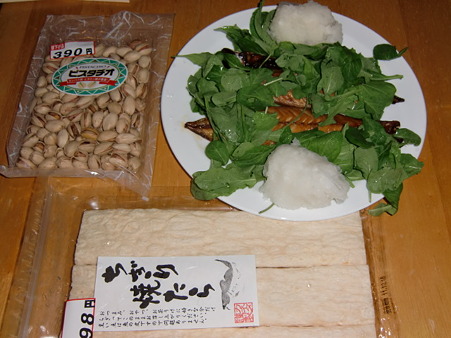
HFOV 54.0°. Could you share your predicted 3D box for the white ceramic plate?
[{"bbox_3d":[0.066,-0.066,0.455,0.262,0.024,0.262,0,63,3],"label":"white ceramic plate"}]

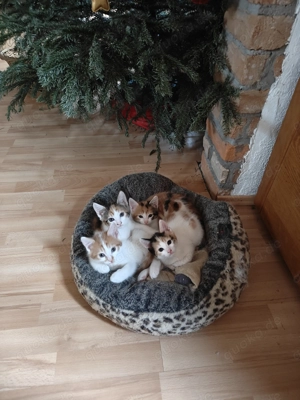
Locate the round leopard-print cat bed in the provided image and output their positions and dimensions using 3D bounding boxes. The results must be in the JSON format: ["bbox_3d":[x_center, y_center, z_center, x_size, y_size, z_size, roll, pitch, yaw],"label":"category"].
[{"bbox_3d":[0.027,0.120,0.795,0.495,0.150,0.495,0,44,0],"label":"round leopard-print cat bed"}]

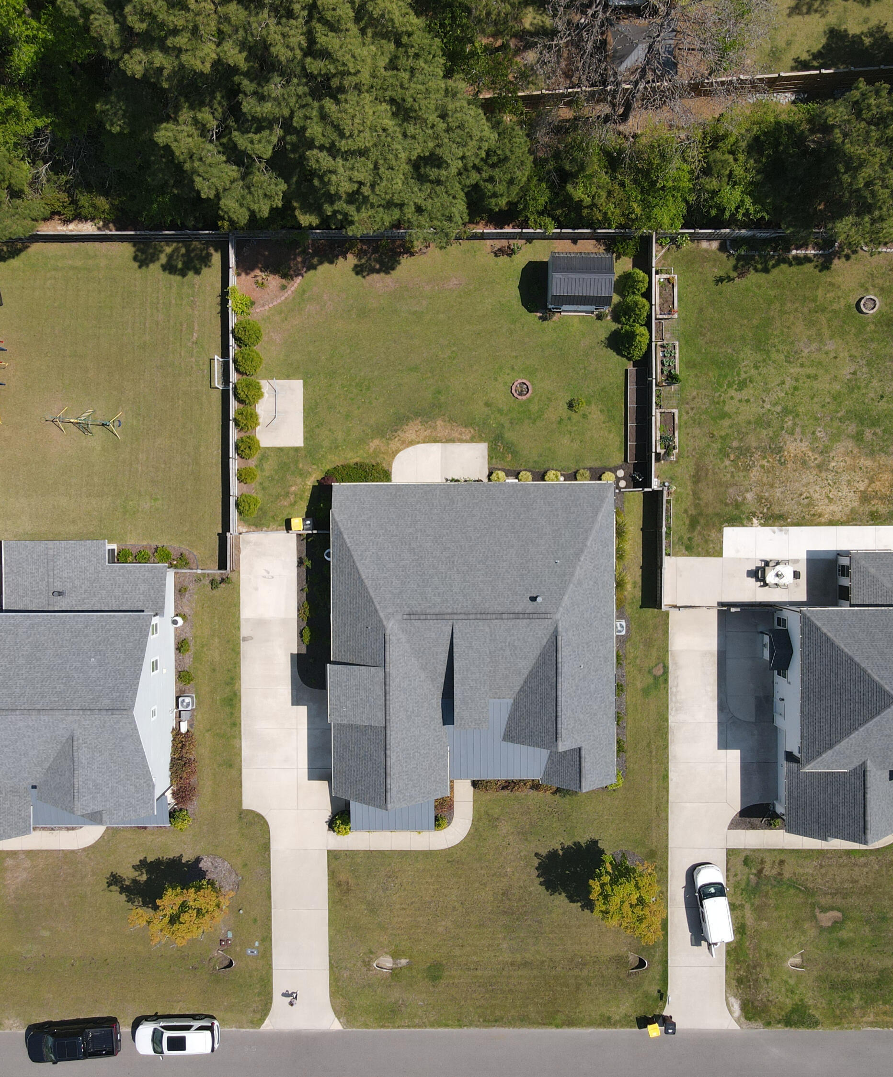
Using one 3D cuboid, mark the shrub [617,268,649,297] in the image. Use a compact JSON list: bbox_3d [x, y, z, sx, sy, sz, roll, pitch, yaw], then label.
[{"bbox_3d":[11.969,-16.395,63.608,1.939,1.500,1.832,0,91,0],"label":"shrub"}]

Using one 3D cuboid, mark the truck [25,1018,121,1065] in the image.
[{"bbox_3d":[-23.927,32.279,63.832,5.880,1.930,2.080,-5,91,0],"label":"truck"}]

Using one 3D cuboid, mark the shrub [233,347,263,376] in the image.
[{"bbox_3d":[-12.638,-11.295,63.546,1.867,1.550,1.903,0,91,0],"label":"shrub"}]

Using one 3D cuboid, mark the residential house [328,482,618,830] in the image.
[{"bbox_3d":[1.676,7.357,60.698,17.136,7.800,21.463,0,91,0],"label":"residential house"}]

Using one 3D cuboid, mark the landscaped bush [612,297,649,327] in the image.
[{"bbox_3d":[11.928,-14.543,63.580,2.081,1.600,1.938,0,91,0],"label":"landscaped bush"}]

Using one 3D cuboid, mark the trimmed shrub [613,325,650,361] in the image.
[{"bbox_3d":[11.904,-12.441,63.455,2.077,1.900,2.291,0,91,0],"label":"trimmed shrub"}]

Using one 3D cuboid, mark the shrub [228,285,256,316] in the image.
[{"bbox_3d":[-13.040,-15.091,63.325,1.683,1.900,1.933,0,91,0],"label":"shrub"}]

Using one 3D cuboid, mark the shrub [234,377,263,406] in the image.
[{"bbox_3d":[-12.606,-9.383,63.569,1.939,1.550,1.795,0,91,0],"label":"shrub"}]

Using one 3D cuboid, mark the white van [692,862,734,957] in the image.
[{"bbox_3d":[17.152,23.354,63.919,1.840,1.860,4.720,-10,91,0],"label":"white van"}]

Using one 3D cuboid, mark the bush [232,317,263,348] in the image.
[{"bbox_3d":[-12.651,-13.117,63.525,1.903,1.550,1.831,0,91,0],"label":"bush"}]

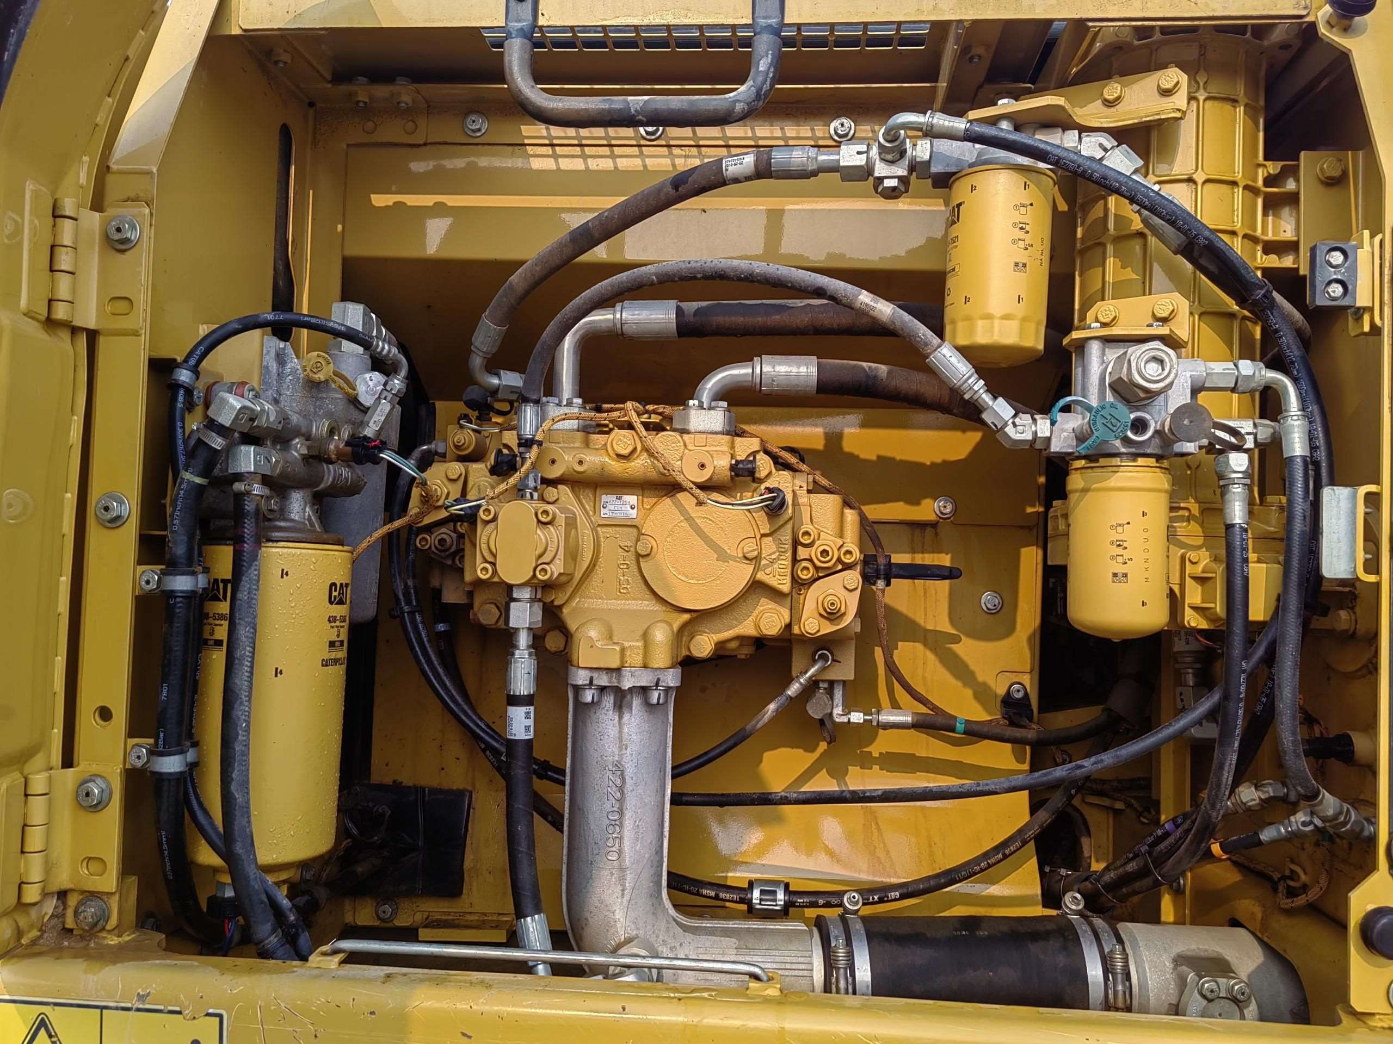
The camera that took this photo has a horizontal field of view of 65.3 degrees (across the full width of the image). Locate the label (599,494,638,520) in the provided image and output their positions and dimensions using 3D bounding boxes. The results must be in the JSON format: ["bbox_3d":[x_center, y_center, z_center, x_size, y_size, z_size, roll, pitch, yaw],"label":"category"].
[{"bbox_3d":[-0.076,-0.014,1.065,0.038,0.025,0.002,1,-2,3],"label":"label"}]

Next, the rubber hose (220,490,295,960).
[{"bbox_3d":[-0.352,0.172,0.872,0.050,0.400,0.090,1,-2,3],"label":"rubber hose"}]

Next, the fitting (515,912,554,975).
[{"bbox_3d":[-0.144,0.377,0.967,0.028,0.063,0.028,-12,-13,3],"label":"fitting"}]

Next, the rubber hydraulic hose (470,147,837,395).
[{"bbox_3d":[-0.067,-0.240,1.060,0.410,0.200,0.130,1,-2,20],"label":"rubber hydraulic hose"}]

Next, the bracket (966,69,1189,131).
[{"bbox_3d":[0.340,-0.386,0.980,0.192,0.048,0.070,1,-2,18],"label":"bracket"}]

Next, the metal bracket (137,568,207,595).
[{"bbox_3d":[-0.480,0.055,1.000,0.054,0.025,0.034,1,-2,3],"label":"metal bracket"}]

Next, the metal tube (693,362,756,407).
[{"bbox_3d":[0.028,-0.139,1.095,0.062,0.045,0.026,1,-2,3],"label":"metal tube"}]

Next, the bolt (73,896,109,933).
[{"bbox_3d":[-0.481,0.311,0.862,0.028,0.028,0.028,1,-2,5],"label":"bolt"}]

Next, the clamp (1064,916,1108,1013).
[{"bbox_3d":[0.357,0.431,1.020,0.018,0.113,0.113,1,-2,0],"label":"clamp"}]

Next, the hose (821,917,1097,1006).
[{"bbox_3d":[0.250,0.429,1.020,0.265,0.106,0.106,1,-2,0],"label":"hose"}]

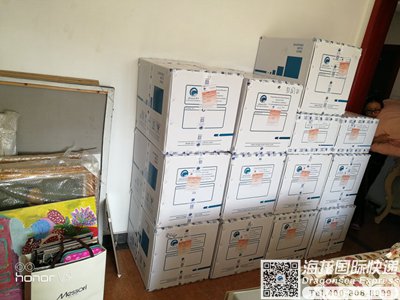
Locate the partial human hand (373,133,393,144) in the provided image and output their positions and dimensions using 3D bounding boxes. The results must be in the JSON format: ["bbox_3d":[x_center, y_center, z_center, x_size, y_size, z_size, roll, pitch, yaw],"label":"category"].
[{"bbox_3d":[1.831,-0.115,3.130,0.170,0.100,0.080,6,16,-8],"label":"partial human hand"}]

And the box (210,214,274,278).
[{"bbox_3d":[0.196,0.631,2.602,0.470,0.480,0.605,0,18,-27],"label":"box"}]

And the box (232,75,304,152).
[{"bbox_3d":[0.336,-0.299,2.349,0.470,0.480,0.605,0,18,-27],"label":"box"}]

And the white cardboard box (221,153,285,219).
[{"bbox_3d":[0.258,0.165,2.473,0.470,0.480,0.605,0,18,-27],"label":"white cardboard box"}]

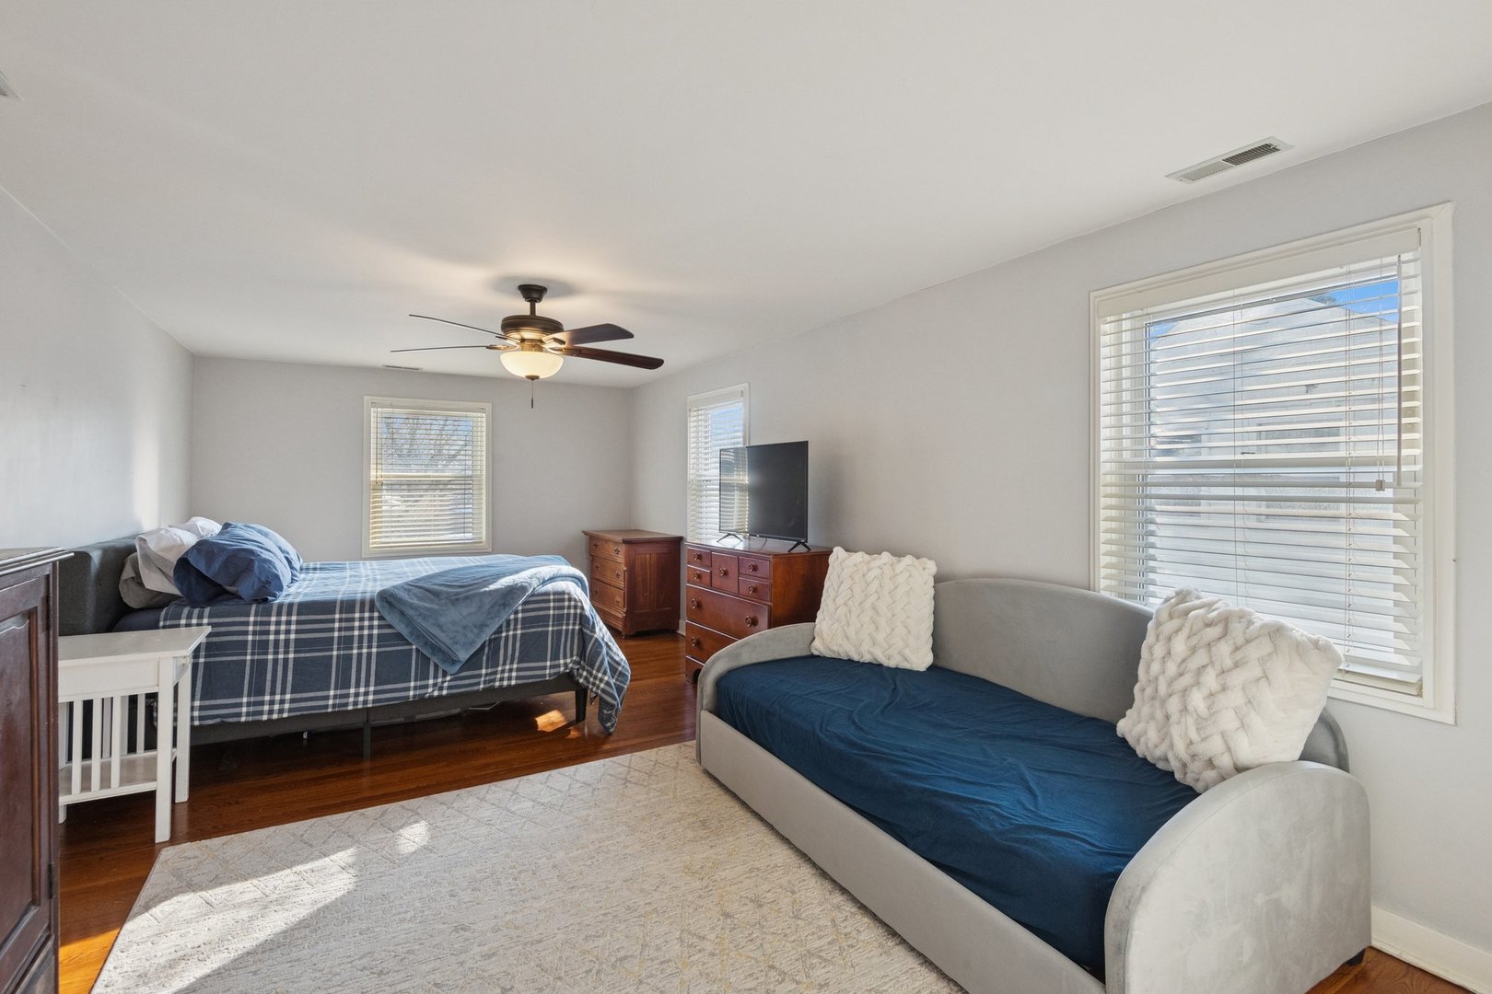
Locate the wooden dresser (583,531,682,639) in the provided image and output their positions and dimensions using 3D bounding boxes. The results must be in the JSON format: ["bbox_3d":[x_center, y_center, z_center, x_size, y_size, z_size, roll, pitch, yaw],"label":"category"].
[{"bbox_3d":[-1.077,0.769,6.136,0.503,0.851,1.096,0,1,-31],"label":"wooden dresser"}]

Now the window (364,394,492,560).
[{"bbox_3d":[-2.763,-0.174,5.811,1.013,1.342,0.090,0,1,-31],"label":"window"}]

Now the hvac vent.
[{"bbox_3d":[1.460,-1.022,2.014,0.124,0.019,0.277,0,1,-31],"label":"hvac vent"}]

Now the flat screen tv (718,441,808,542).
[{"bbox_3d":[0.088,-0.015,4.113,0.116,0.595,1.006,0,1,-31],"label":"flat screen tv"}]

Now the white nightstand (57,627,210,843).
[{"bbox_3d":[-2.355,0.898,2.477,0.506,0.686,0.485,0,1,-31],"label":"white nightstand"}]

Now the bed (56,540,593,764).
[{"bbox_3d":[-2.165,0.702,3.731,2.141,1.045,1.587,0,1,-31],"label":"bed"}]

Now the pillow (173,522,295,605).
[{"bbox_3d":[-2.428,0.289,3.166,0.400,0.323,0.645,0,1,-31],"label":"pillow"}]

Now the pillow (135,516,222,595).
[{"bbox_3d":[-2.675,0.282,3.100,0.271,0.323,0.658,0,1,-31],"label":"pillow"}]

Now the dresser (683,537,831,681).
[{"bbox_3d":[0.062,0.767,4.055,0.484,0.928,1.064,0,1,-31],"label":"dresser"}]

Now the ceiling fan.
[{"bbox_3d":[-1.076,-0.822,3.352,1.380,0.464,1.380,0,1,-31],"label":"ceiling fan"}]

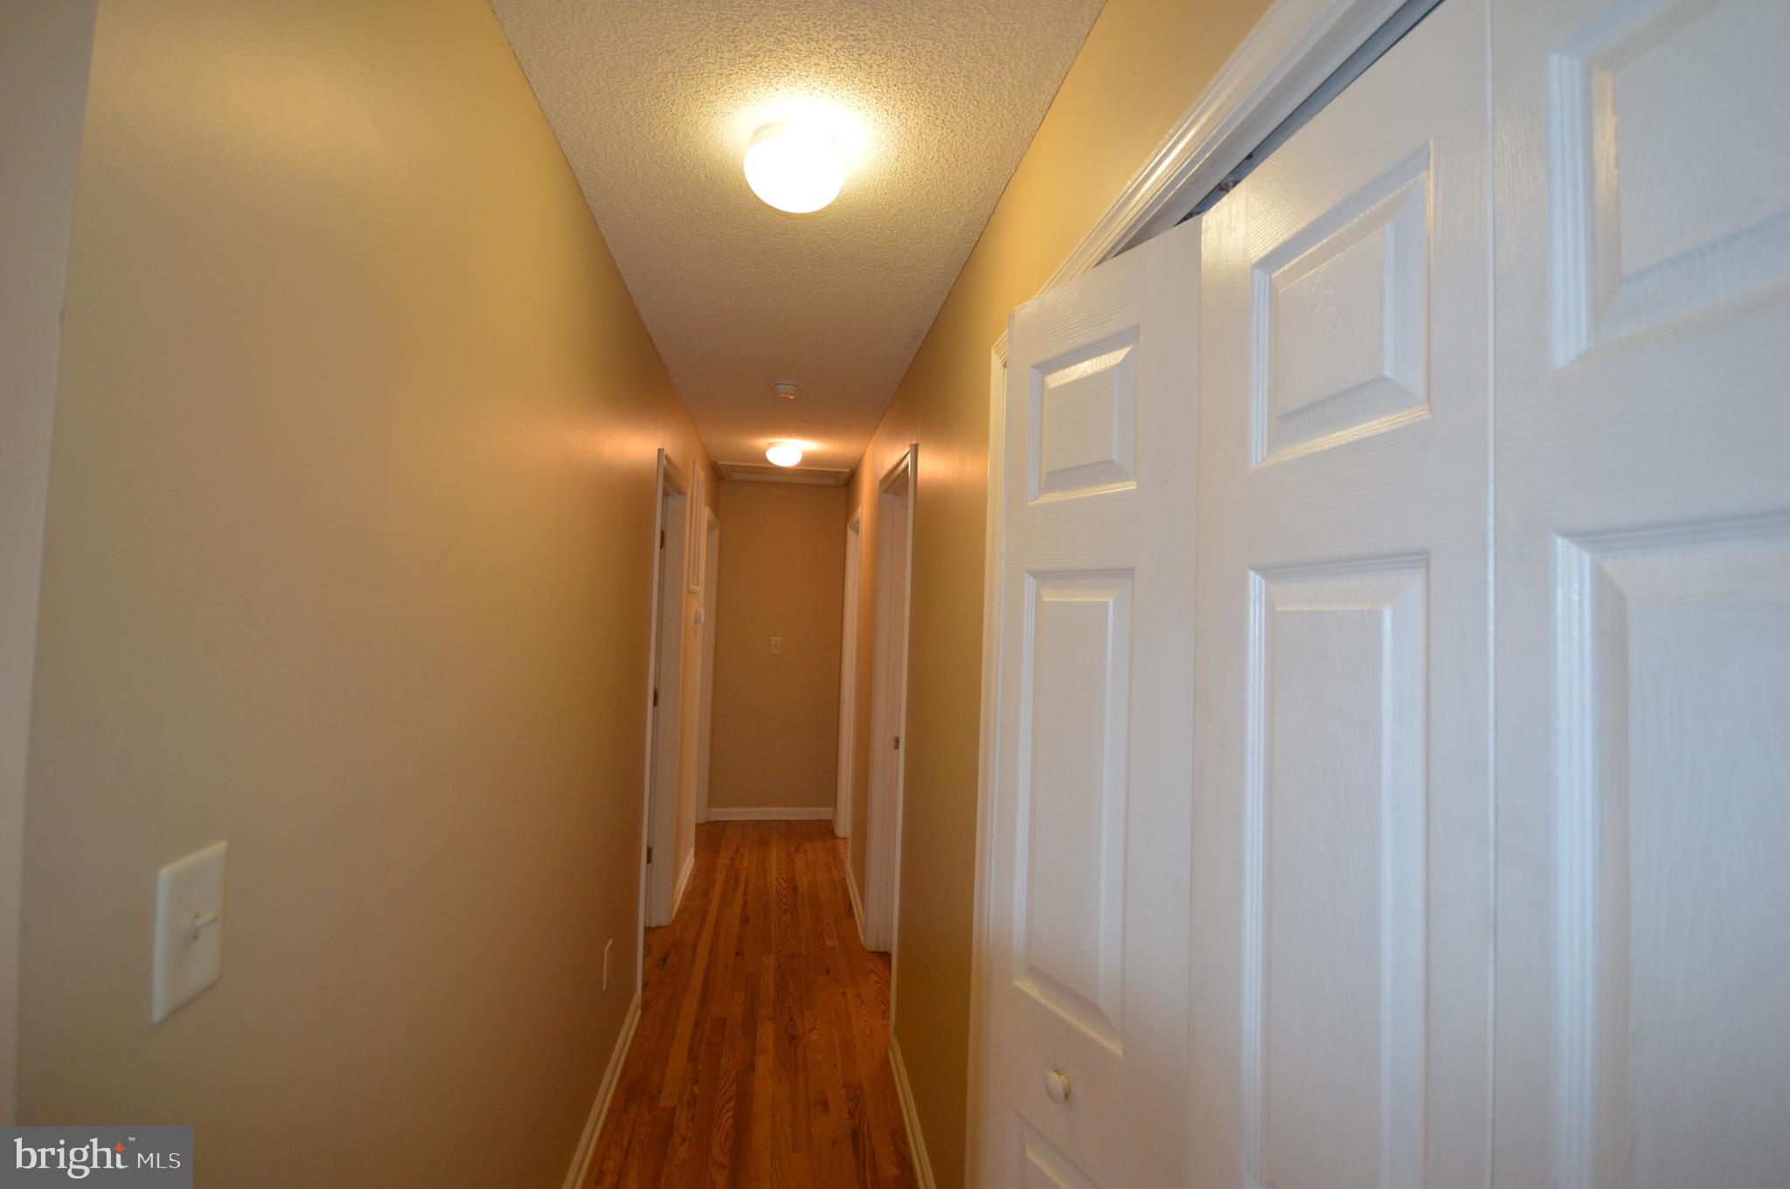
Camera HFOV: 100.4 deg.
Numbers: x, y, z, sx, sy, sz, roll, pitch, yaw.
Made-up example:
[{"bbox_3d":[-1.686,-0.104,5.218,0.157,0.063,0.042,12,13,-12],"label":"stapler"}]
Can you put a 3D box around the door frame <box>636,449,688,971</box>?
[{"bbox_3d":[-1.024,0.501,3.165,0.125,2.084,0.832,2,-1,-9],"label":"door frame"}]

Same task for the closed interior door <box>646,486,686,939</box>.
[{"bbox_3d":[-1.029,0.533,3.159,0.045,2.010,0.713,2,-1,-9],"label":"closed interior door"}]

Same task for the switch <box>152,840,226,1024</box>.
[{"bbox_3d":[-0.564,0.269,0.602,0.016,0.116,0.071,2,-1,-9],"label":"switch"}]

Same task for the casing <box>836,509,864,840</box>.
[{"bbox_3d":[-0.247,0.564,4.659,0.100,2.084,0.713,2,-1,-9],"label":"casing"}]

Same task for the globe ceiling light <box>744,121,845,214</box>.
[{"bbox_3d":[-0.197,-0.827,1.464,0.197,0.121,0.197,2,-1,-9],"label":"globe ceiling light"}]

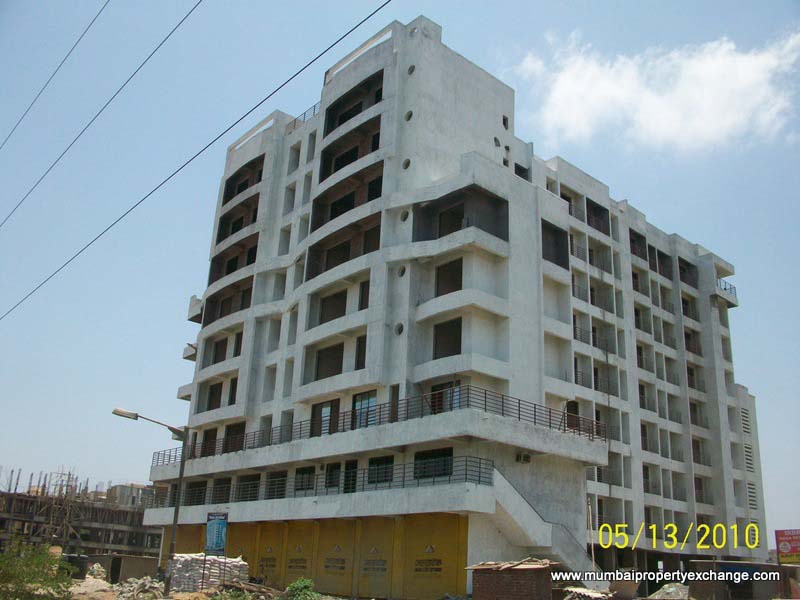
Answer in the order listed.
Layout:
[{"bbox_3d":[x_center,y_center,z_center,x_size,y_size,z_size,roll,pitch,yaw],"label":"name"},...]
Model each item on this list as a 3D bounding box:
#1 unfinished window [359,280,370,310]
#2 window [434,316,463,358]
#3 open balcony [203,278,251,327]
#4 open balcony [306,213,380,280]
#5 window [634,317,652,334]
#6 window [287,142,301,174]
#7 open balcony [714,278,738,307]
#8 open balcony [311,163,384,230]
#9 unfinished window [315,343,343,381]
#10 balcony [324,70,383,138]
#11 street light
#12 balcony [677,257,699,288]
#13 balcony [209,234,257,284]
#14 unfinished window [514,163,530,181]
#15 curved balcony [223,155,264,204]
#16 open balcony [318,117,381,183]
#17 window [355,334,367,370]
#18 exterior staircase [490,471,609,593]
[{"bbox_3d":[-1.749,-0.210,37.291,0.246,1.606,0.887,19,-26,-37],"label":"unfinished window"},{"bbox_3d":[2.274,1.908,34.695,0.300,1.873,1.858,20,-27,-37],"label":"window"},{"bbox_3d":[-10.820,0.390,48.068,1.296,2.190,6.233,20,-27,-37],"label":"open balcony"},{"bbox_3d":[-2.740,-2.587,39.408,1.296,2.046,6.364,20,-27,-37],"label":"open balcony"},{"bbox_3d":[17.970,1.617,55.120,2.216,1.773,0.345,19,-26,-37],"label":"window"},{"bbox_3d":[-6.702,-9.128,47.895,0.400,2.162,1.251,20,-27,-37],"label":"window"},{"bbox_3d":[27.367,-0.629,63.121,3.891,1.724,1.084,19,-26,-37],"label":"open balcony"},{"bbox_3d":[-2.612,-5.437,40.529,1.296,2.143,6.360,20,-27,-37],"label":"open balcony"},{"bbox_3d":[-3.611,3.231,38.120,0.246,1.793,2.315,19,-26,-37],"label":"unfinished window"},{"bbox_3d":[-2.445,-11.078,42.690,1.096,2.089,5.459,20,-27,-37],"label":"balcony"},{"bbox_3d":[-9.671,7.486,27.561,3.105,6.511,0.500,20,-27,-37],"label":"street light"},{"bbox_3d":[23.741,-1.993,62.229,2.955,2.462,1.280,19,-26,-37],"label":"balcony"},{"bbox_3d":[-10.703,-2.400,48.589,1.231,2.315,5.910,19,-26,-37],"label":"balcony"},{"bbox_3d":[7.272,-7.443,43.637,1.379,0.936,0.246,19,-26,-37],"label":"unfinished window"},{"bbox_3d":[-10.423,-7.920,50.612,1.231,2.364,5.023,19,-26,-37],"label":"curved balcony"},{"bbox_3d":[-2.515,-8.236,41.666,1.296,2.176,5.484,20,-27,-37],"label":"open balcony"},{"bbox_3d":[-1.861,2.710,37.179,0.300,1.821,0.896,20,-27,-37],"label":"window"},{"bbox_3d":[6.000,9.806,30.663,7.584,4.580,1.231,19,-26,-37],"label":"exterior staircase"}]

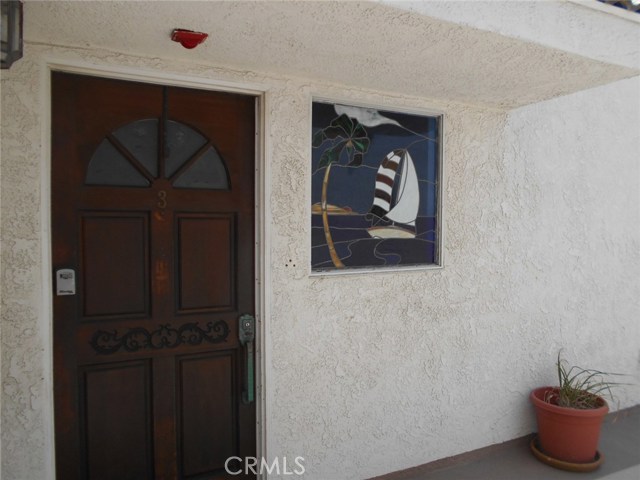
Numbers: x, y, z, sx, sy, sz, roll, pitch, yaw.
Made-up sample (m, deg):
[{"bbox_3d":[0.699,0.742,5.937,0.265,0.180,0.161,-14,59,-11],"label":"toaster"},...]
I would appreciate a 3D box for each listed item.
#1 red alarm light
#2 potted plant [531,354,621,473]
[{"bbox_3d":[-0.521,-0.780,1.915,0.128,0.061,0.122,-1,1,-25],"label":"red alarm light"},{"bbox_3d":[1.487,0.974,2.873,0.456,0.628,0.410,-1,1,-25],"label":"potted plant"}]

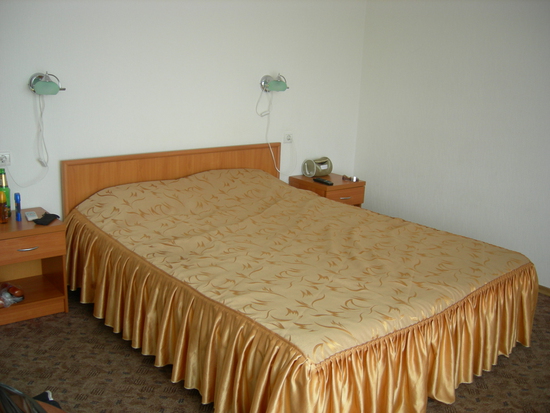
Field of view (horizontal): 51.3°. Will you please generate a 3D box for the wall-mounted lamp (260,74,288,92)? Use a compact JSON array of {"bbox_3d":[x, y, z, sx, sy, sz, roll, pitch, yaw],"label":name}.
[{"bbox_3d":[0.007,-0.903,4.207,0.184,0.133,0.163,-9,18,-36],"label":"wall-mounted lamp"}]

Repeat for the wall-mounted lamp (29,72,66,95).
[{"bbox_3d":[-1.291,-0.699,3.247,0.184,0.133,0.163,-9,18,-36],"label":"wall-mounted lamp"}]

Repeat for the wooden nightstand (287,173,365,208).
[{"bbox_3d":[0.406,0.031,4.556,0.404,0.501,0.442,-9,18,-36],"label":"wooden nightstand"}]

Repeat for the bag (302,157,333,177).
[{"bbox_3d":[0.343,-0.310,4.572,0.199,0.147,0.147,-10,18,-39],"label":"bag"}]

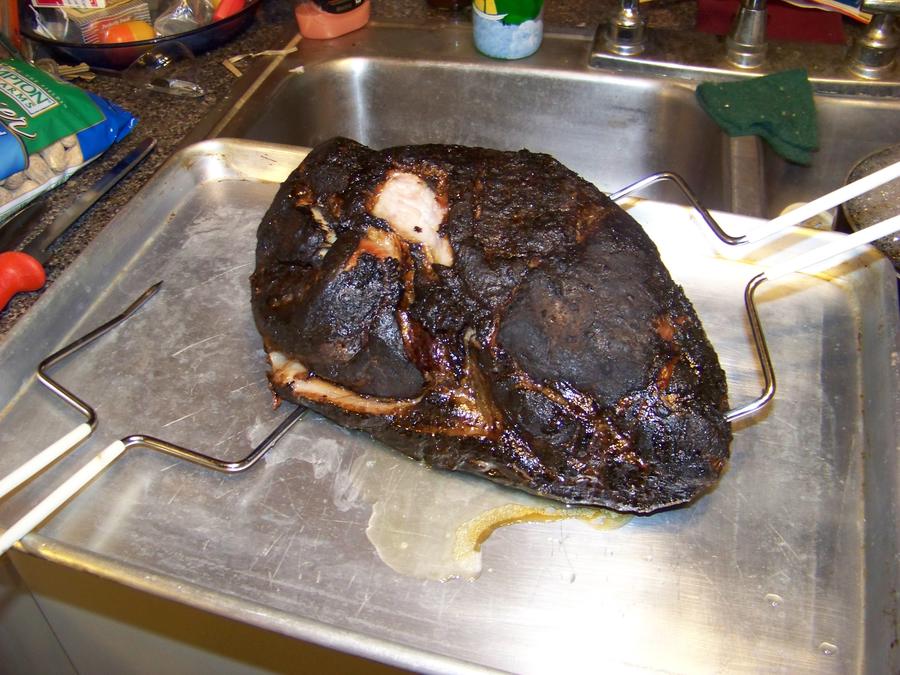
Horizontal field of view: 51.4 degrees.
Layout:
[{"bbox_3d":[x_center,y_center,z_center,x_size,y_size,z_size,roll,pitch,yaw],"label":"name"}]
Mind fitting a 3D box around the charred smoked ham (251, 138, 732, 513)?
[{"bbox_3d":[0.020,-0.032,0.506,0.277,0.105,0.185,14,48,17],"label":"charred smoked ham"}]

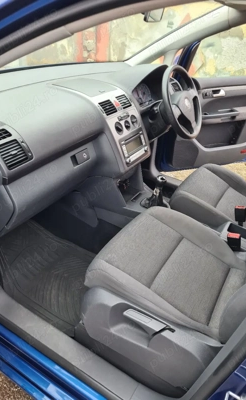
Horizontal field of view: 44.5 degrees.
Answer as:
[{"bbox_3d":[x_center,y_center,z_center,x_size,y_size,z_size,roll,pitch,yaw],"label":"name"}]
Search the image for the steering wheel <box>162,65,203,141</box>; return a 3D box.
[{"bbox_3d":[0.296,-0.492,1.535,0.100,0.378,0.378,-8,24,39],"label":"steering wheel"}]

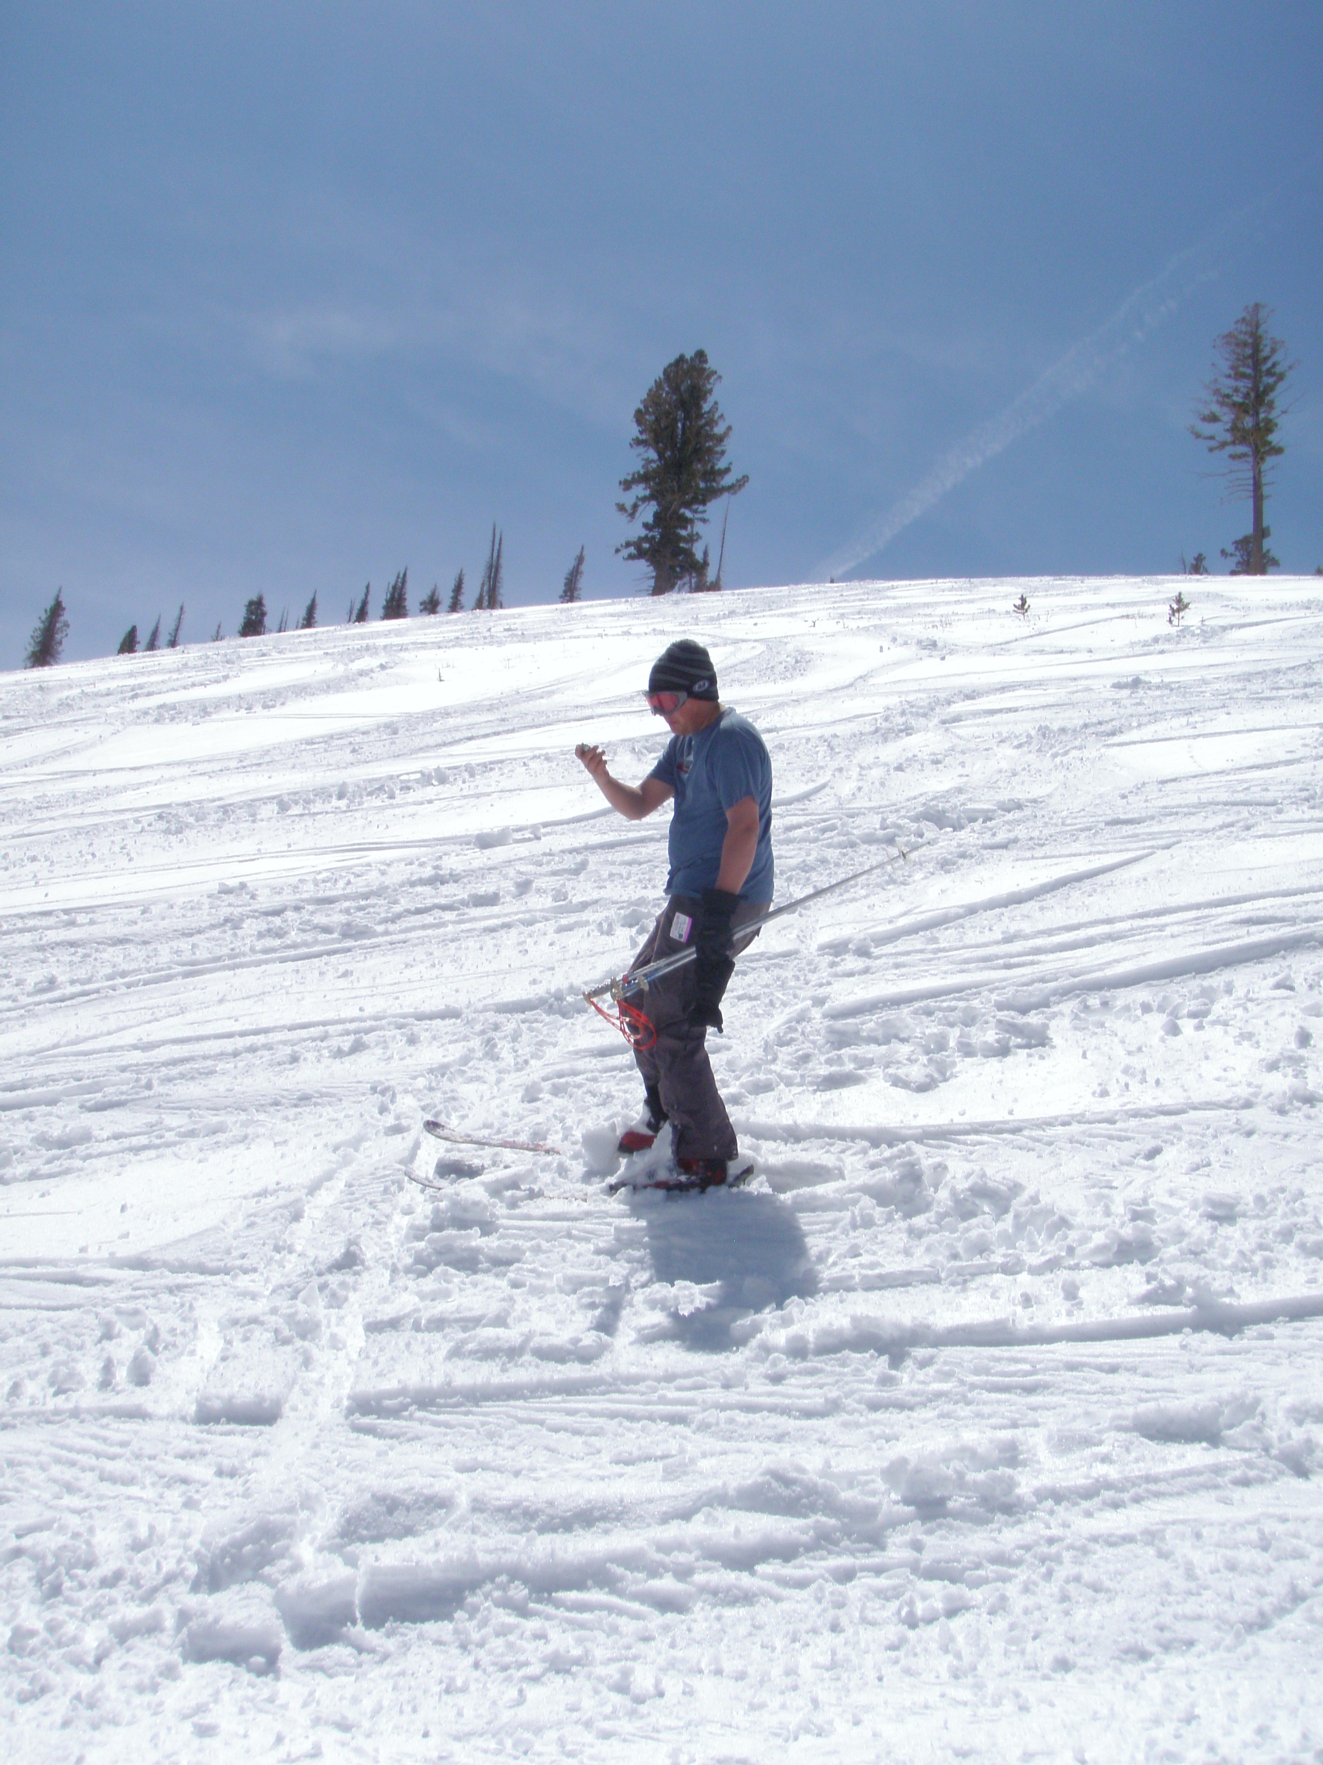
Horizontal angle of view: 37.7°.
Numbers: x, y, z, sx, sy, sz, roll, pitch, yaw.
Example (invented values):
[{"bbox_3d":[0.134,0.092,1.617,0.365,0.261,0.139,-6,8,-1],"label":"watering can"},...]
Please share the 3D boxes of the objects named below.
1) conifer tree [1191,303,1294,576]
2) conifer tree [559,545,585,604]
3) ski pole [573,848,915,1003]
[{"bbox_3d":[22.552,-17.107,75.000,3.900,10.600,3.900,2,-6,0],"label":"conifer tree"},{"bbox_3d":[-6.197,-21.378,135.000,1.600,4.000,1.600,2,-6,0],"label":"conifer tree"},{"bbox_3d":[0.281,0.118,6.045,1.180,0.080,0.080,-24,2,-17],"label":"ski pole"}]

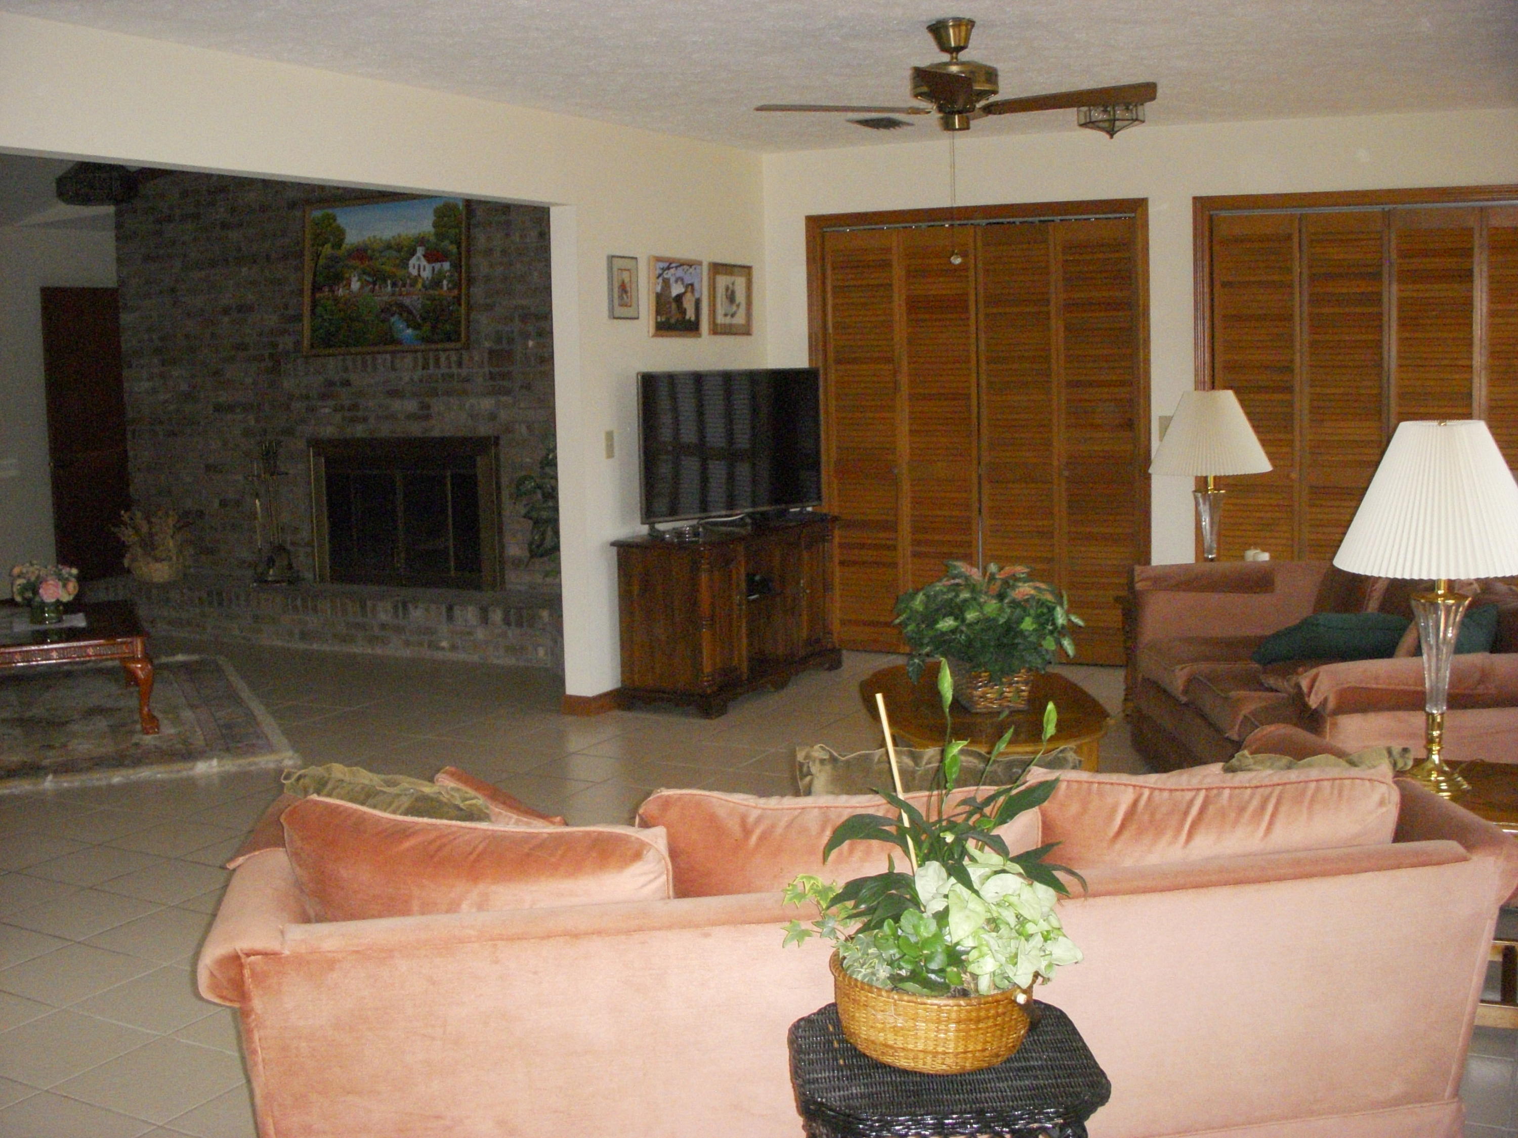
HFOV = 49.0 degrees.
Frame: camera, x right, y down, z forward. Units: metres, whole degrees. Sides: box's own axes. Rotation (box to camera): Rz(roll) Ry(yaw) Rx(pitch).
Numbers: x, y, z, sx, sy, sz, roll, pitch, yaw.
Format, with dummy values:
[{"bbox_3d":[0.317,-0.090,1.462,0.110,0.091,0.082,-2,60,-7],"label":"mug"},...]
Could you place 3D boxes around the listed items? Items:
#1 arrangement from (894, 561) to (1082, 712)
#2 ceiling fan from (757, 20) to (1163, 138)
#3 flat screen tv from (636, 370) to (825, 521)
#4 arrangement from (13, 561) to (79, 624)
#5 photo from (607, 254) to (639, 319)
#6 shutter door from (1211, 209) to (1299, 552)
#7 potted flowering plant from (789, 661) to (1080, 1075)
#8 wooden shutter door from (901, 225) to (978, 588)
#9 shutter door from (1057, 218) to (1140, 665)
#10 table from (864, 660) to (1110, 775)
[{"bbox_3d":[0.692,0.190,5.040,0.542,0.400,0.525,-1,8,-1],"label":"arrangement"},{"bbox_3d":[0.556,-1.391,4.761,1.150,0.315,1.150,0,8,7],"label":"ceiling fan"},{"bbox_3d":[-0.142,-0.548,7.324,1.080,0.632,0.065,-9,11,-43],"label":"flat screen tv"},{"bbox_3d":[-2.965,0.100,6.880,0.270,0.245,0.265,-4,8,-23],"label":"arrangement"},{"bbox_3d":[-0.558,-1.157,6.854,0.022,0.257,0.205,2,9,25],"label":"photo"},{"bbox_3d":[2.137,-0.530,7.200,0.385,2.020,0.035,3,9,27],"label":"shutter door"},{"bbox_3d":[0.247,0.400,2.370,0.420,0.560,0.390,-1,8,6],"label":"potted flowering plant"},{"bbox_3d":[0.856,-0.594,7.860,0.385,2.020,0.035,3,9,27],"label":"wooden shutter door"},{"bbox_3d":[1.529,-0.565,7.534,0.370,2.011,0.035,2,9,25],"label":"shutter door"},{"bbox_3d":[0.666,0.601,5.069,0.685,0.428,1.228,-2,8,-2],"label":"table"}]

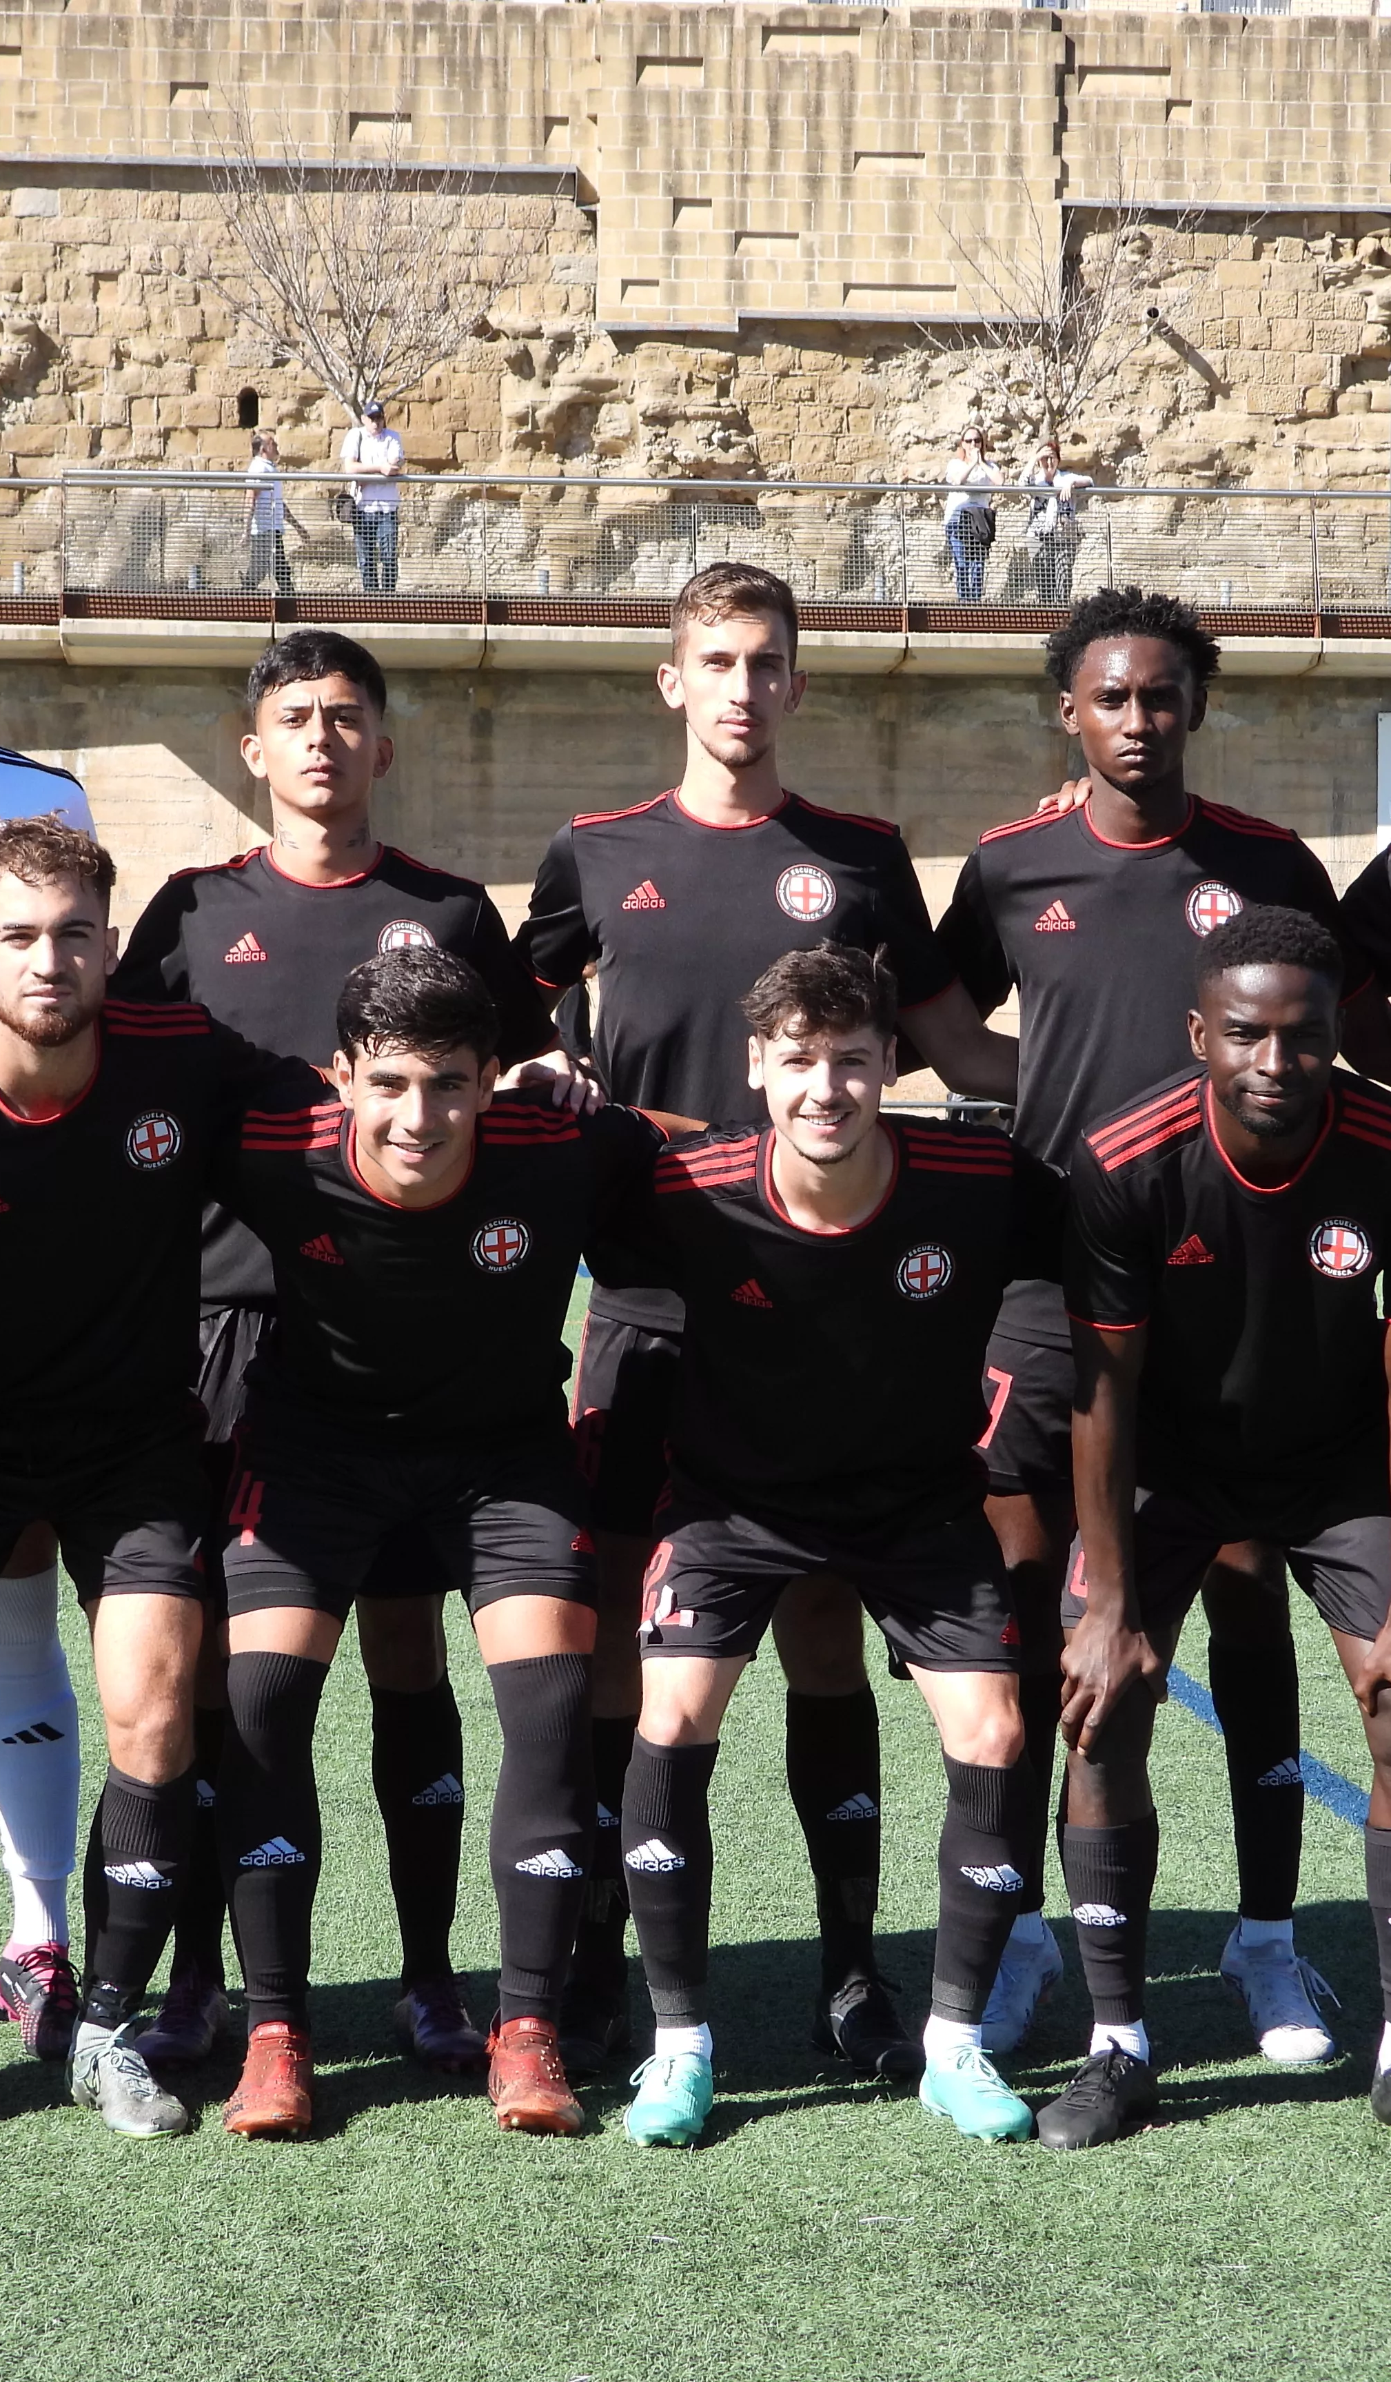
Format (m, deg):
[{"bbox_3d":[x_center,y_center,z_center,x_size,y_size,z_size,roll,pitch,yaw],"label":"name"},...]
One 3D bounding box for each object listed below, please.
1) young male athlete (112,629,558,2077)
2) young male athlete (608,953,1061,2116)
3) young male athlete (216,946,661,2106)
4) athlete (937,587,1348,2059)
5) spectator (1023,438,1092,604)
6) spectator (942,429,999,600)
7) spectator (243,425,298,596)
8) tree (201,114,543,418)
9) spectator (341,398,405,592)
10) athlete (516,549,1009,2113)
[{"bbox_3d":[-0.434,0.183,6.620,0.535,1.720,0.370,1,1,-2],"label":"young male athlete"},{"bbox_3d":[0.155,0.381,6.290,0.580,1.310,0.620,1,1,0],"label":"young male athlete"},{"bbox_3d":[-0.291,0.393,6.240,0.530,1.325,0.550,1,1,-2],"label":"young male athlete"},{"bbox_3d":[0.550,0.157,6.760,0.530,1.790,0.370,1,1,3],"label":"athlete"},{"bbox_3d":[3.323,-6.137,50.670,0.600,1.580,0.420,1,1,0],"label":"spectator"},{"bbox_3d":[2.535,-6.186,50.669,0.520,1.660,0.420,1,1,0],"label":"spectator"},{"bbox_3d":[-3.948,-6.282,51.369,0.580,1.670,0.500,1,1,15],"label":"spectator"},{"bbox_3d":[-3.179,-7.966,53.630,3.200,4.950,3.100,1,1,0],"label":"tree"},{"bbox_3d":[-2.801,-6.022,47.800,0.540,1.710,0.420,1,1,-3],"label":"spectator"},{"bbox_3d":[0.085,0.149,6.630,0.600,1.805,0.380,1,1,0],"label":"athlete"}]

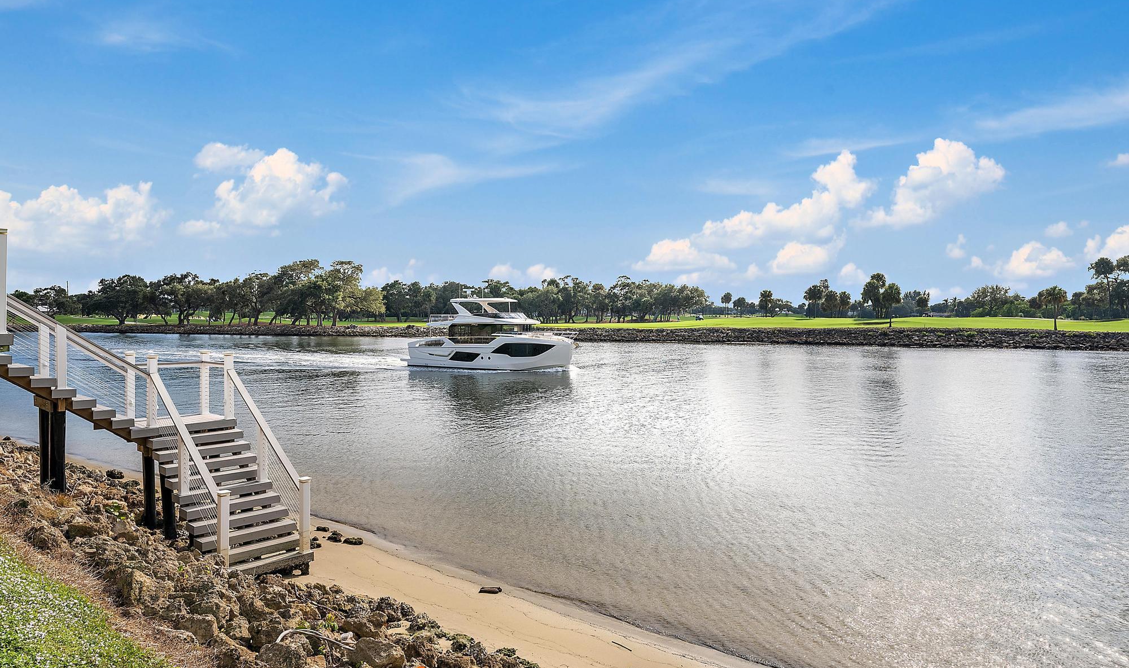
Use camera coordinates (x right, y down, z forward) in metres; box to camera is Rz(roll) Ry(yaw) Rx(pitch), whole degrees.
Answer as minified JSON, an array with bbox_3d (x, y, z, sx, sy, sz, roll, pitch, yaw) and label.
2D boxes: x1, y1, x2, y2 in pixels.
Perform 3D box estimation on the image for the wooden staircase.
[{"bbox_3d":[-6.827,1.528,12.102,4.334,4.427,3.776,1,1,43],"label":"wooden staircase"}]

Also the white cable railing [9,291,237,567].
[{"bbox_3d":[-6.791,1.413,11.180,3.032,4.092,2.325,1,1,43],"label":"white cable railing"}]

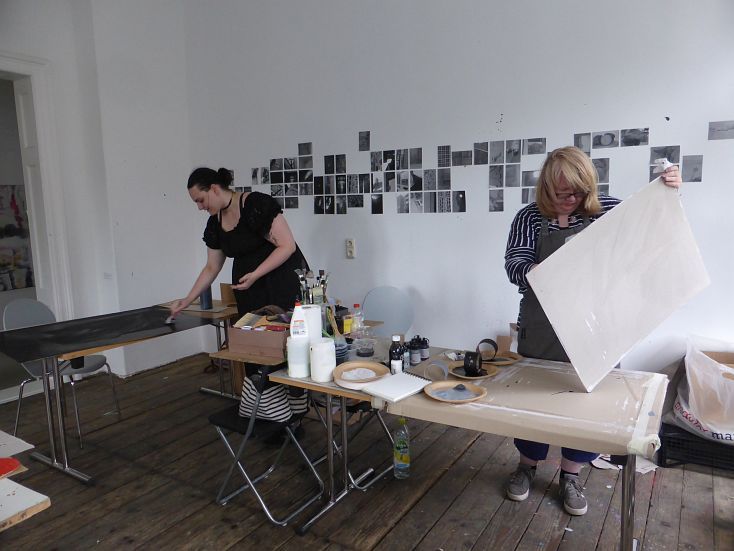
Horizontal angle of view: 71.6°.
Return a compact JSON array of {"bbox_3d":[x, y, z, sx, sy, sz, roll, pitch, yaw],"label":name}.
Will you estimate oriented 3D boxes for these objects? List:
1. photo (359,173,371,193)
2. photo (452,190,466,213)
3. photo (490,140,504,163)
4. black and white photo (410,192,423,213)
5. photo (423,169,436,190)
[{"bbox_3d":[-0.018,-0.714,3.975,0.099,0.146,0.006,4,9,33],"label":"photo"},{"bbox_3d":[0.648,-0.516,3.569,0.099,0.146,0.006,4,9,33],"label":"photo"},{"bbox_3d":[0.891,-0.839,3.482,0.100,0.150,0.005,4,9,33],"label":"photo"},{"bbox_3d":[0.379,-0.554,3.901,0.101,0.151,0.010,4,8,32],"label":"black and white photo"},{"bbox_3d":[0.472,-0.709,3.790,0.100,0.150,0.006,4,9,31],"label":"photo"}]

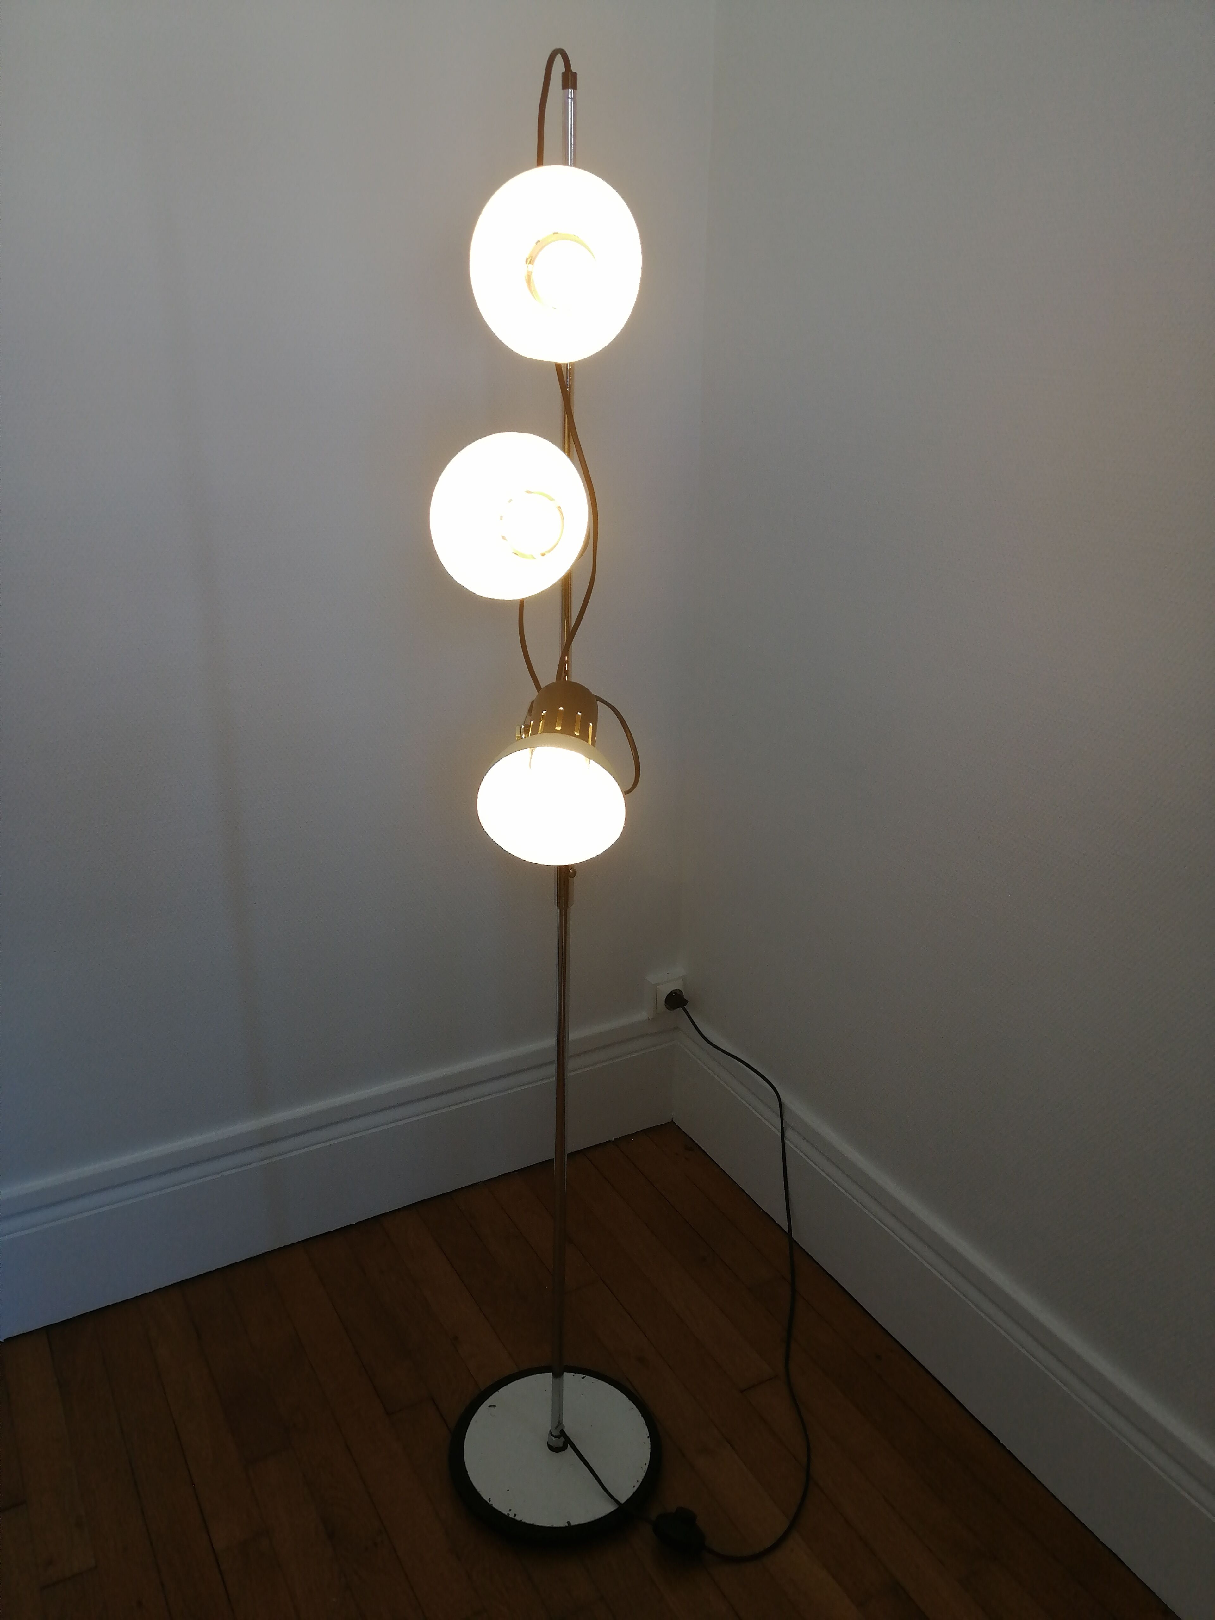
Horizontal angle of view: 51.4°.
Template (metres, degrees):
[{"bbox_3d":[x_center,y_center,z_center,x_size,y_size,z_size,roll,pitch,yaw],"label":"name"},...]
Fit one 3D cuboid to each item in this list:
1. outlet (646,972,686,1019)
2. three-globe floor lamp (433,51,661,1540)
[{"bbox_3d":[0.111,0.343,2.358,0.073,0.072,0.029,-11,24,-27],"label":"outlet"},{"bbox_3d":[-0.057,0.114,1.404,0.288,1.671,0.321,1,21,1],"label":"three-globe floor lamp"}]

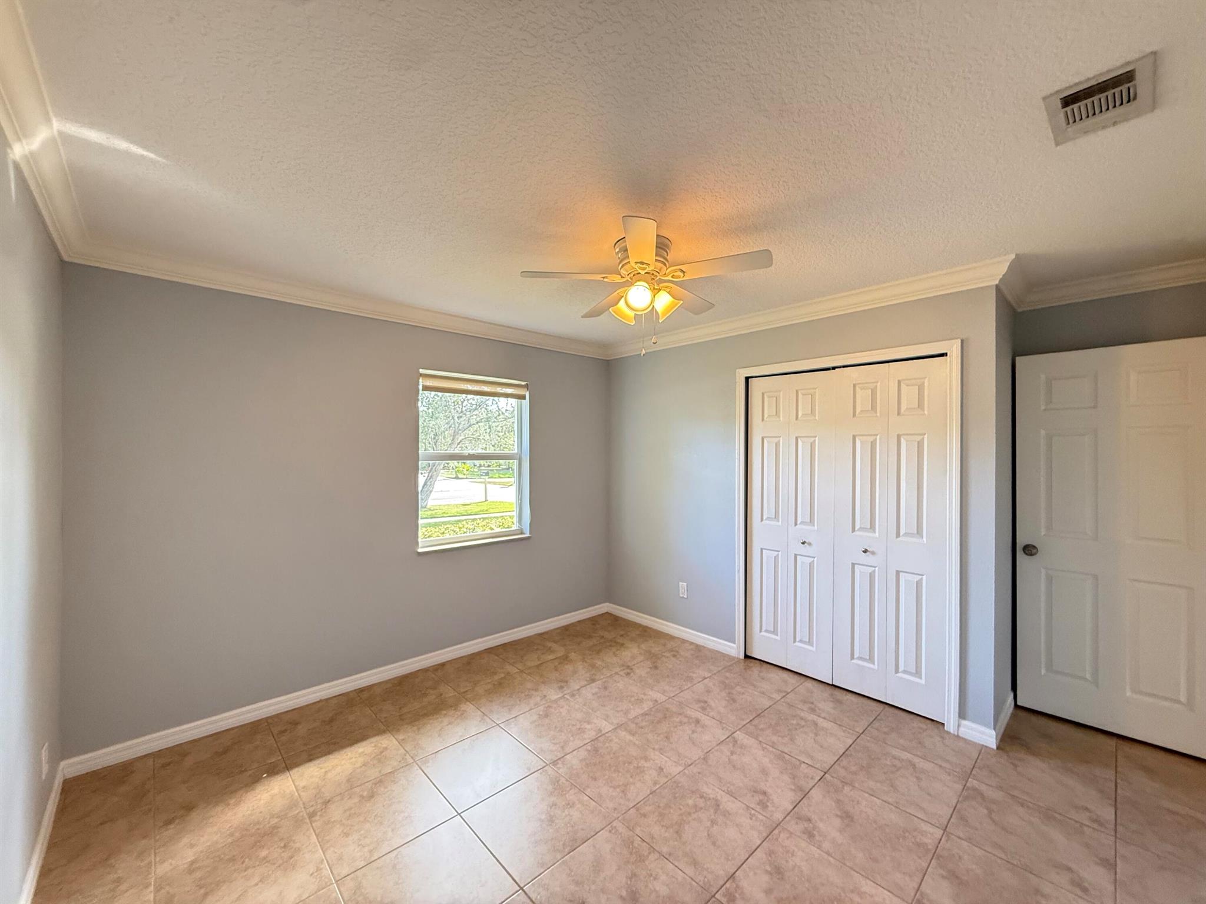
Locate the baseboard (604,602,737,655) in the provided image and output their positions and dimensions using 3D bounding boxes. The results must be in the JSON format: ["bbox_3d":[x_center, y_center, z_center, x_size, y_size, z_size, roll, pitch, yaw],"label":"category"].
[{"bbox_3d":[0.505,1.446,4.044,0.020,0.083,1.329,0,0,-43],"label":"baseboard"}]

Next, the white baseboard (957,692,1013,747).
[{"bbox_3d":[2.144,1.459,2.720,0.601,0.084,0.163,0,0,-43],"label":"white baseboard"}]

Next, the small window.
[{"bbox_3d":[-0.954,0.055,3.649,0.904,1.226,0.125,0,0,-43],"label":"small window"}]

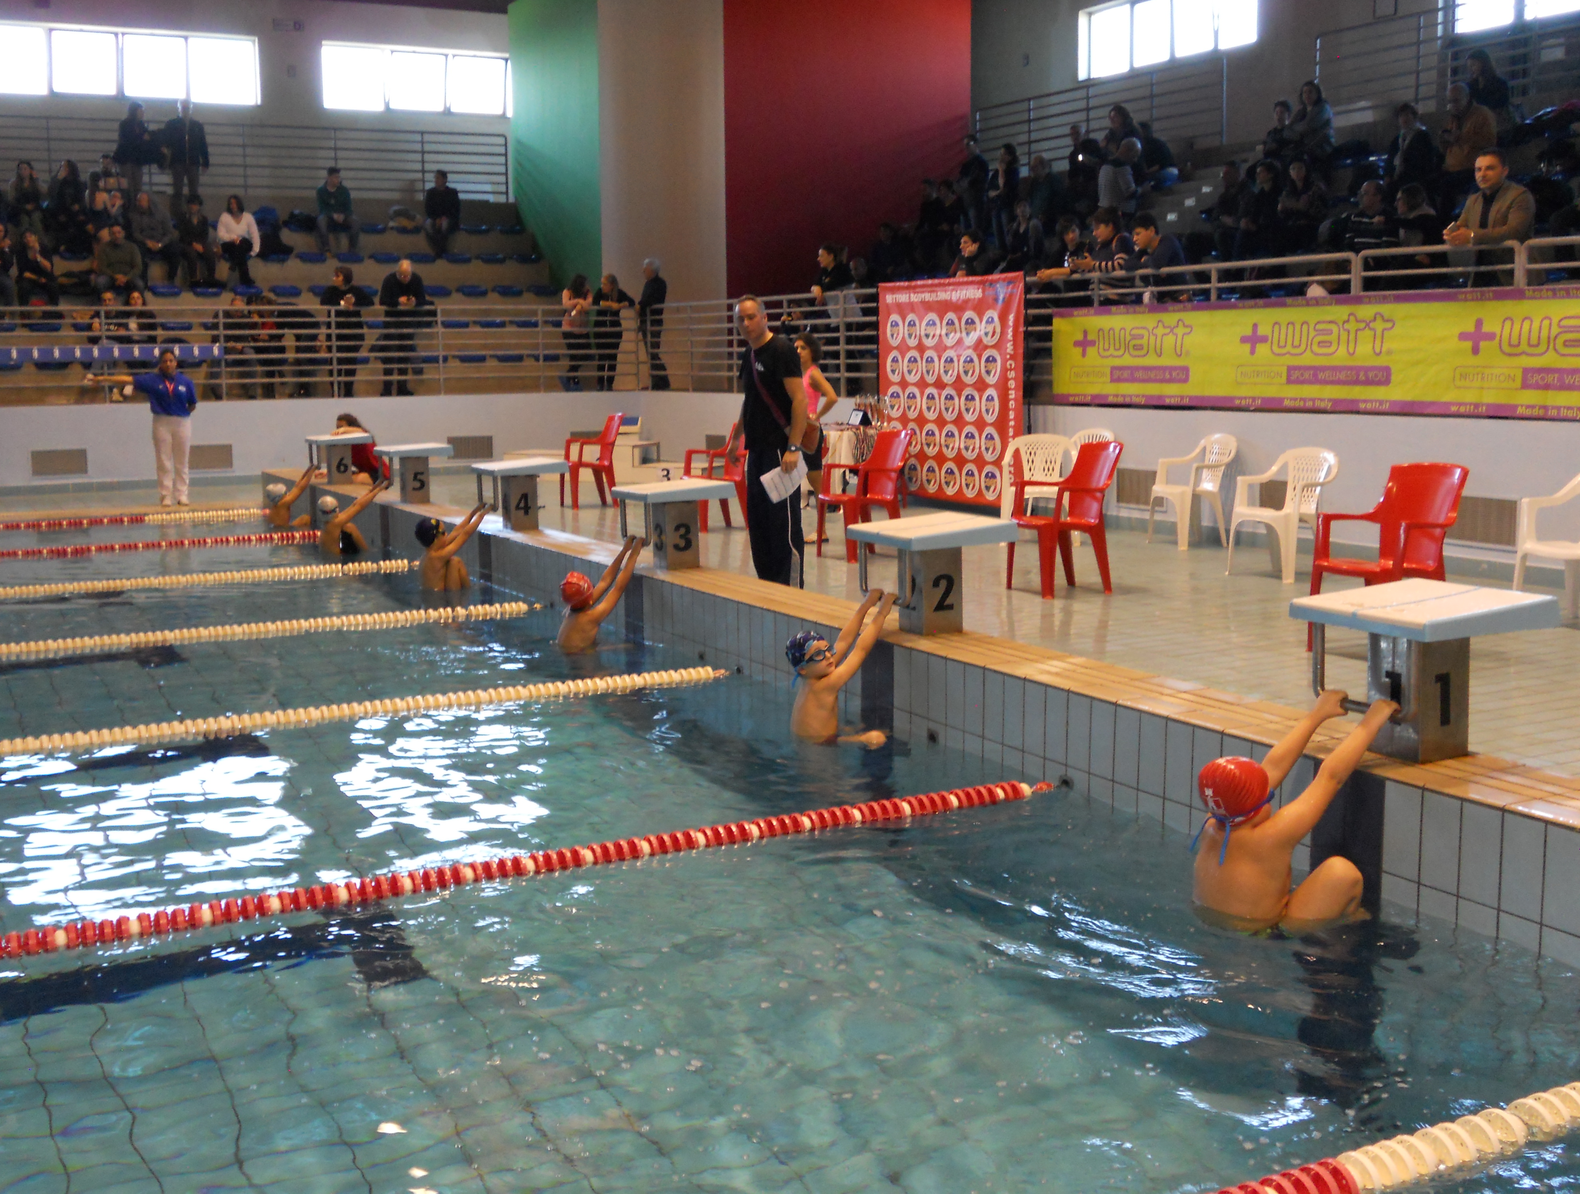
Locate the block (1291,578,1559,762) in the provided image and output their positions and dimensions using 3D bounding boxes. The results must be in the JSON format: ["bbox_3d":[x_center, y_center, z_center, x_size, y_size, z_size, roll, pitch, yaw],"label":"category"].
[{"bbox_3d":[1.730,0.207,4.801,0.495,0.460,0.490,-5,9,-27],"label":"block"}]

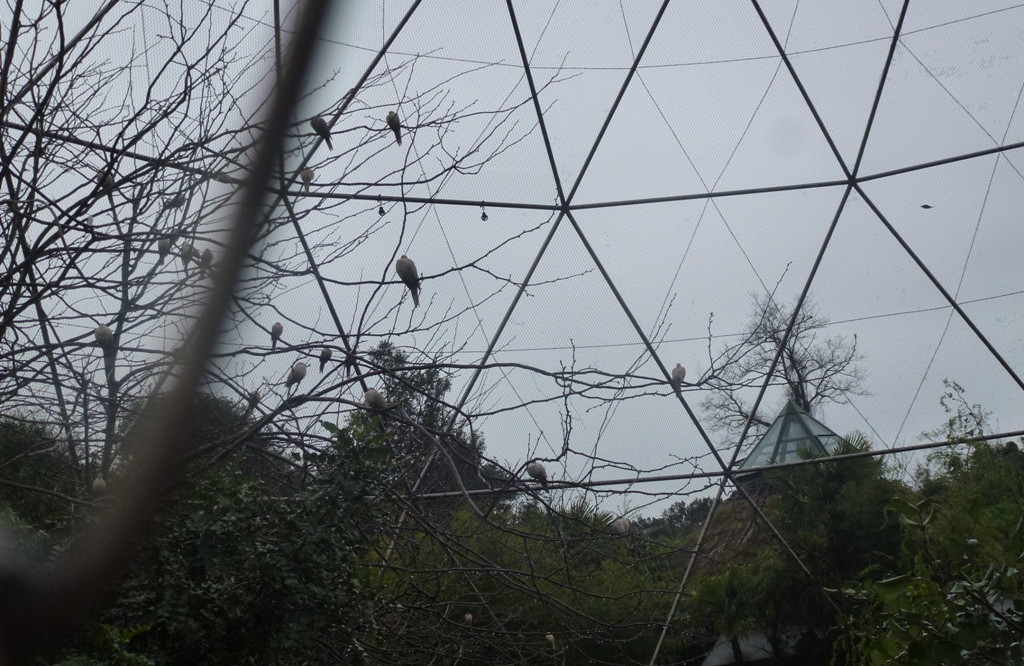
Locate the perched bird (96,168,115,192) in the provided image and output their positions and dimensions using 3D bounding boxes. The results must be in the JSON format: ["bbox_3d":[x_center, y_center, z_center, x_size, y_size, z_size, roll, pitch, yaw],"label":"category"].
[{"bbox_3d":[-2.658,-0.973,9.500,0.110,0.260,0.170,-9,-11,19],"label":"perched bird"}]

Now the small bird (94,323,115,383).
[{"bbox_3d":[-2.302,0.105,8.200,0.110,0.270,0.150,-4,-11,-6],"label":"small bird"}]

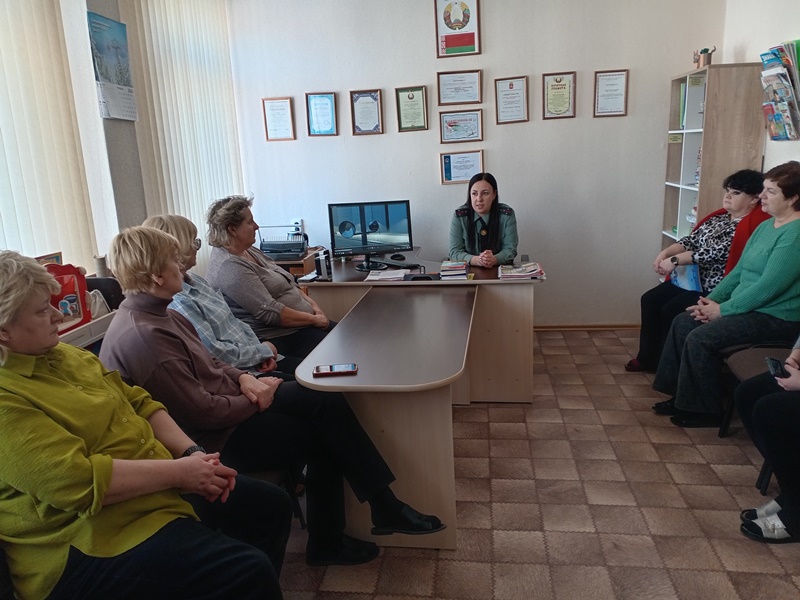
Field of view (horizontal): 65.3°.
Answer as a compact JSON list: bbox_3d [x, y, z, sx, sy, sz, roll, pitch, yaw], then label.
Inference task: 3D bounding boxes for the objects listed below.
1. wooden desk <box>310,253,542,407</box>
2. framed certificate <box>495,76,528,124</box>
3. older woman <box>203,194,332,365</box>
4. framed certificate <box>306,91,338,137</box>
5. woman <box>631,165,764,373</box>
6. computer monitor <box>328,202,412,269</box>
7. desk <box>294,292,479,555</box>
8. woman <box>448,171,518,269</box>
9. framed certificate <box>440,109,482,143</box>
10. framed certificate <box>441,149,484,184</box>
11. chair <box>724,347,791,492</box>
[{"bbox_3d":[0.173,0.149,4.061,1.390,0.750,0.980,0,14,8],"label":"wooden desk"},{"bbox_3d":[0.845,-1.495,4.679,0.238,0.325,0.024,-1,14,6],"label":"framed certificate"},{"bbox_3d":[-0.568,0.080,3.354,0.760,1.270,0.540,-2,13,2],"label":"older woman"},{"bbox_3d":[-0.608,-1.440,4.851,0.238,0.325,0.024,-1,14,6],"label":"framed certificate"},{"bbox_3d":[1.759,-0.110,3.716,0.680,1.290,0.550,-2,13,2],"label":"woman"},{"bbox_3d":[-0.172,-0.405,3.930,0.510,0.410,0.200,-5,14,-13],"label":"computer monitor"},{"bbox_3d":[0.037,0.457,2.942,0.620,0.720,1.565,-1,14,9],"label":"desk"},{"bbox_3d":[0.562,-0.169,4.119,0.470,1.310,0.660,0,14,8],"label":"woman"},{"bbox_3d":[0.469,-1.323,4.762,0.325,0.238,0.024,-1,14,6],"label":"framed certificate"},{"bbox_3d":[0.486,-1.022,4.834,0.325,0.238,0.024,-1,14,6],"label":"framed certificate"},{"bbox_3d":[1.790,0.352,2.787,0.570,0.820,0.530,0,14,8],"label":"chair"}]

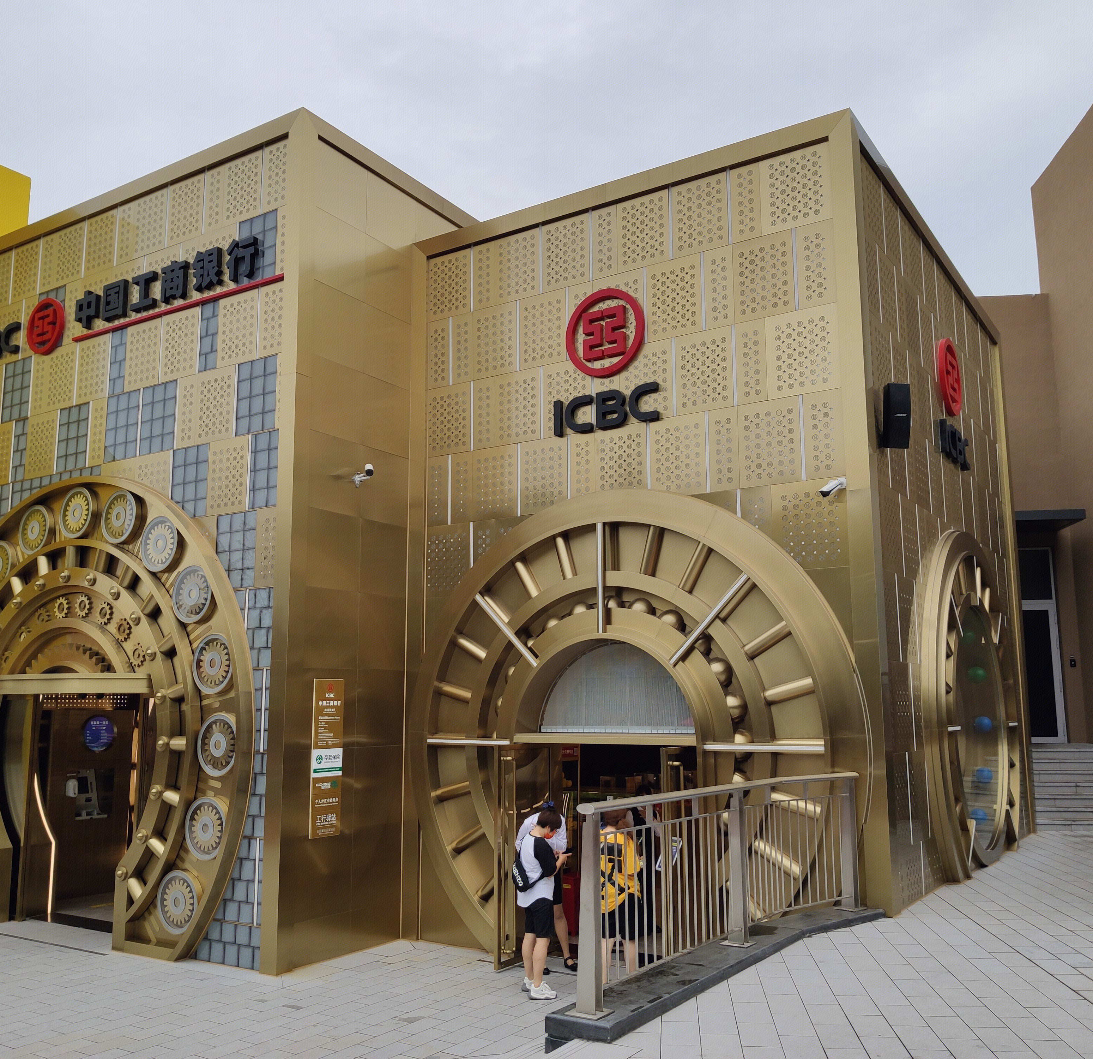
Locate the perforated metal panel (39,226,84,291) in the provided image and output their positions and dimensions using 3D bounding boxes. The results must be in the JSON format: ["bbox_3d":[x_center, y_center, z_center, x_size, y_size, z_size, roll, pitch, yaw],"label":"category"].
[{"bbox_3d":[-6.369,-3.573,13.922,0.946,0.803,0.040,-6,-11,33],"label":"perforated metal panel"}]

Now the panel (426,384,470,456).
[{"bbox_3d":[-1.080,-1.229,11.982,0.616,0.780,0.050,-6,-10,33],"label":"panel"}]

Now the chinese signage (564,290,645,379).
[{"bbox_3d":[0.622,-2.096,11.327,0.929,0.929,0.100,-6,-11,33],"label":"chinese signage"}]

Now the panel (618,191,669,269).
[{"bbox_3d":[0.977,-3.008,10.741,0.588,0.742,0.060,-6,-11,32],"label":"panel"}]

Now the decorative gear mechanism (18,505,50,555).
[{"bbox_3d":[-6.242,0.014,13.021,0.623,0.623,0.103,-6,-10,33],"label":"decorative gear mechanism"}]

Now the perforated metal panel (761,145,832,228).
[{"bbox_3d":[2.410,-3.262,10.228,0.700,0.757,0.052,-6,-10,33],"label":"perforated metal panel"}]

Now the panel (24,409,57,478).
[{"bbox_3d":[-6.264,-1.035,13.197,0.635,0.780,0.050,-6,-10,33],"label":"panel"}]

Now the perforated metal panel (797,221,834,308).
[{"bbox_3d":[2.597,-2.545,10.204,0.364,0.836,0.040,-6,-11,33],"label":"perforated metal panel"}]

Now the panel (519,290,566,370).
[{"bbox_3d":[-0.045,-2.135,11.277,0.583,0.784,0.060,-6,-11,32],"label":"panel"}]

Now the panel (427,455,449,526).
[{"bbox_3d":[-1.201,-0.443,11.891,0.296,0.786,0.050,-6,-11,32],"label":"panel"}]

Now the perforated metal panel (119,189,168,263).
[{"bbox_3d":[-4.779,-3.576,12.582,0.936,0.750,0.050,-6,-10,33],"label":"perforated metal panel"}]

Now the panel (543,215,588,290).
[{"bbox_3d":[0.213,-3.100,11.867,0.609,0.809,0.040,-6,-11,33],"label":"panel"}]

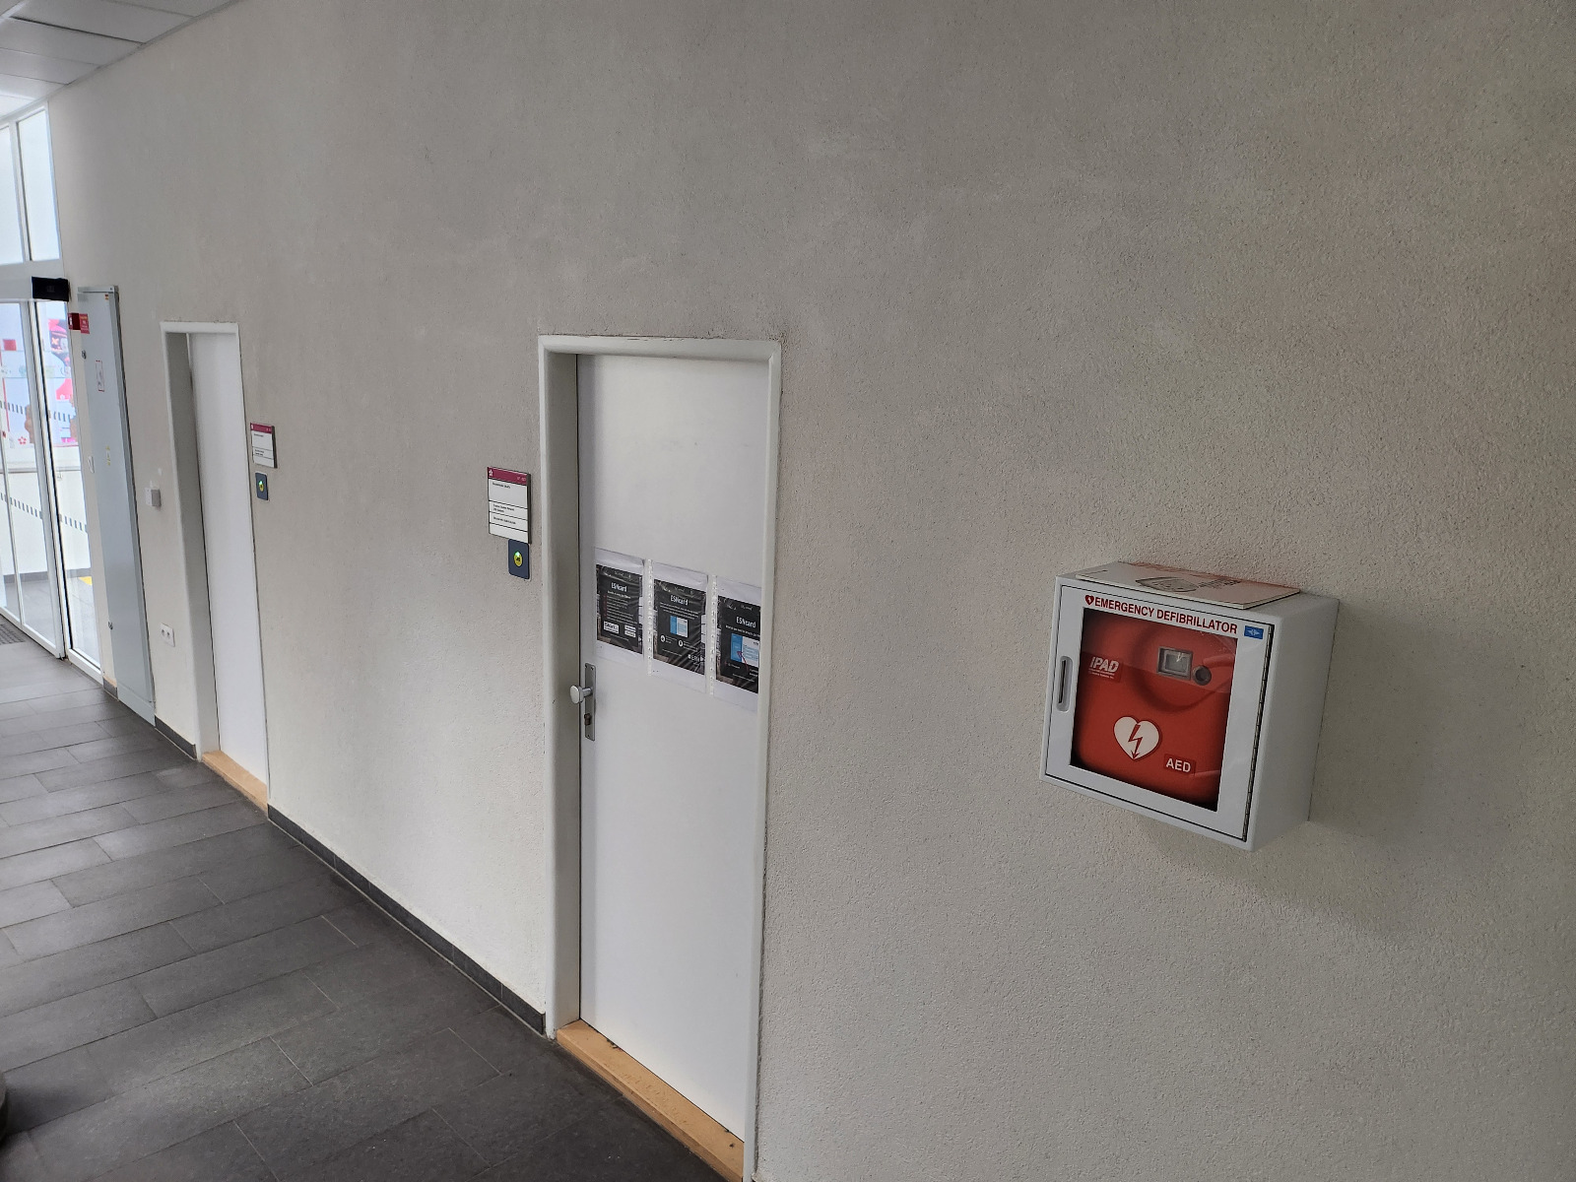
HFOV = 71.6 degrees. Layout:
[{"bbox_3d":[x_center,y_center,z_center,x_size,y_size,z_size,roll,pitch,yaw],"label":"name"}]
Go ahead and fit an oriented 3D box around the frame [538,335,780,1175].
[{"bbox_3d":[-0.323,0.409,2.780,0.871,2.040,0.140,13,17,42],"label":"frame"}]

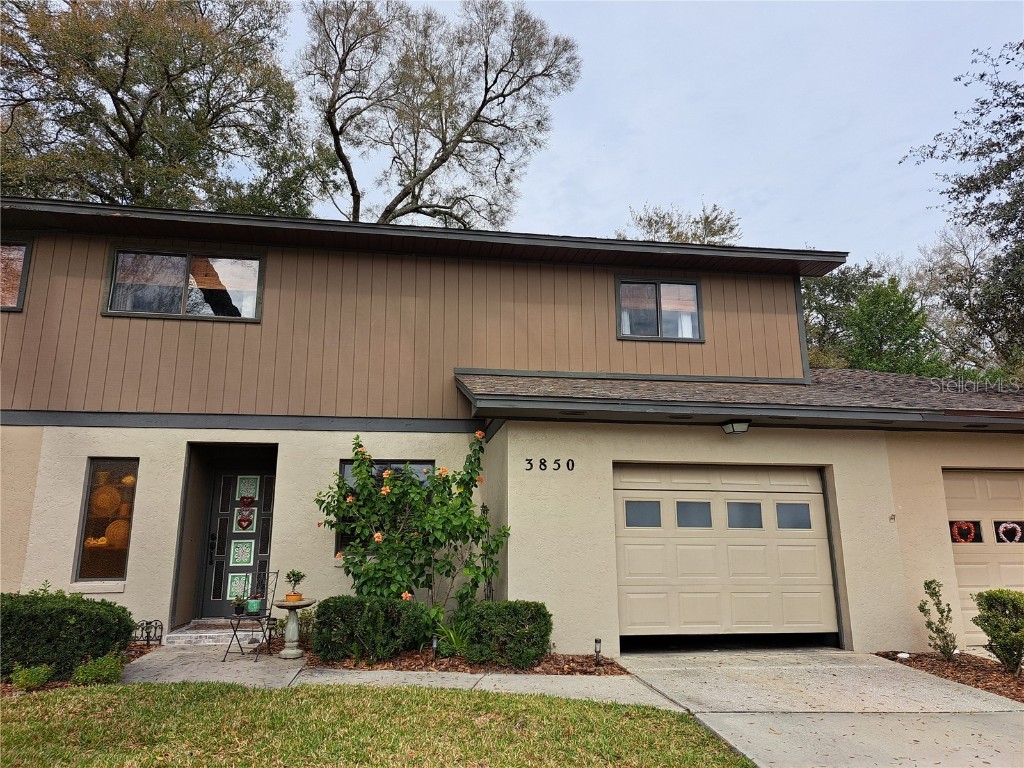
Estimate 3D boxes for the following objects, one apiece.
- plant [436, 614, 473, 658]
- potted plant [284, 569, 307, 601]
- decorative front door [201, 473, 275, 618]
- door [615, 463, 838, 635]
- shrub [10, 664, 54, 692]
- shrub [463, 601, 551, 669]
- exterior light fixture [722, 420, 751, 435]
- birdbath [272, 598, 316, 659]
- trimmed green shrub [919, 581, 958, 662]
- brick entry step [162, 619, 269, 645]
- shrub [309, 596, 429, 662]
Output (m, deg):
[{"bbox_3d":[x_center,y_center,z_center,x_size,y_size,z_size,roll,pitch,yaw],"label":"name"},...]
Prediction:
[{"bbox_3d":[-0.626,2.744,7.724,0.384,0.425,0.365,2,-13,-9],"label":"plant"},{"bbox_3d":[-2.396,2.216,7.857,0.225,0.334,0.225,2,-13,-9],"label":"potted plant"},{"bbox_3d":[-3.678,2.165,9.749,0.930,1.994,0.070,2,-13,-9],"label":"decorative front door"},{"bbox_3d":[2.470,1.885,8.385,2.740,2.030,0.080,2,-13,-9],"label":"door"},{"bbox_3d":[-4.100,2.504,6.060,0.266,0.206,0.266,2,-13,-9],"label":"shrub"},{"bbox_3d":[-0.041,2.538,7.247,0.870,0.592,0.620,2,-13,-9],"label":"shrub"},{"bbox_3d":[2.601,0.503,8.232,0.270,0.130,0.280,2,-13,-9],"label":"exterior light fixture"},{"bbox_3d":[-2.375,2.663,7.755,0.446,0.592,0.446,2,-13,-9],"label":"birdbath"},{"bbox_3d":[4.621,2.540,7.682,0.299,0.833,0.284,2,-13,-9],"label":"trimmed green shrub"},{"bbox_3d":[-3.678,3.151,9.049,1.180,0.235,0.850,2,-13,-9],"label":"brick entry step"},{"bbox_3d":[-1.515,2.637,7.724,1.234,0.622,0.800,2,-13,-9],"label":"shrub"}]

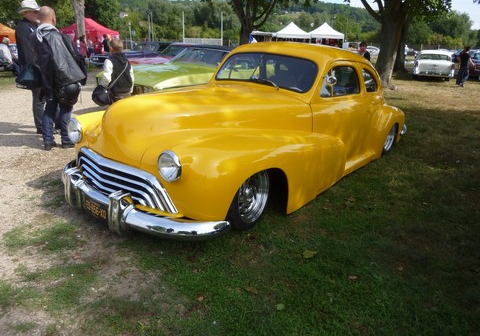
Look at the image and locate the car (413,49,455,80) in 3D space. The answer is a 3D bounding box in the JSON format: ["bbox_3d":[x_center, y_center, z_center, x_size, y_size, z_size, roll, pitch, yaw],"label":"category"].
[{"bbox_3d":[11.422,-6.014,20.123,1.950,1.530,5.150,12,22,28],"label":"car"}]

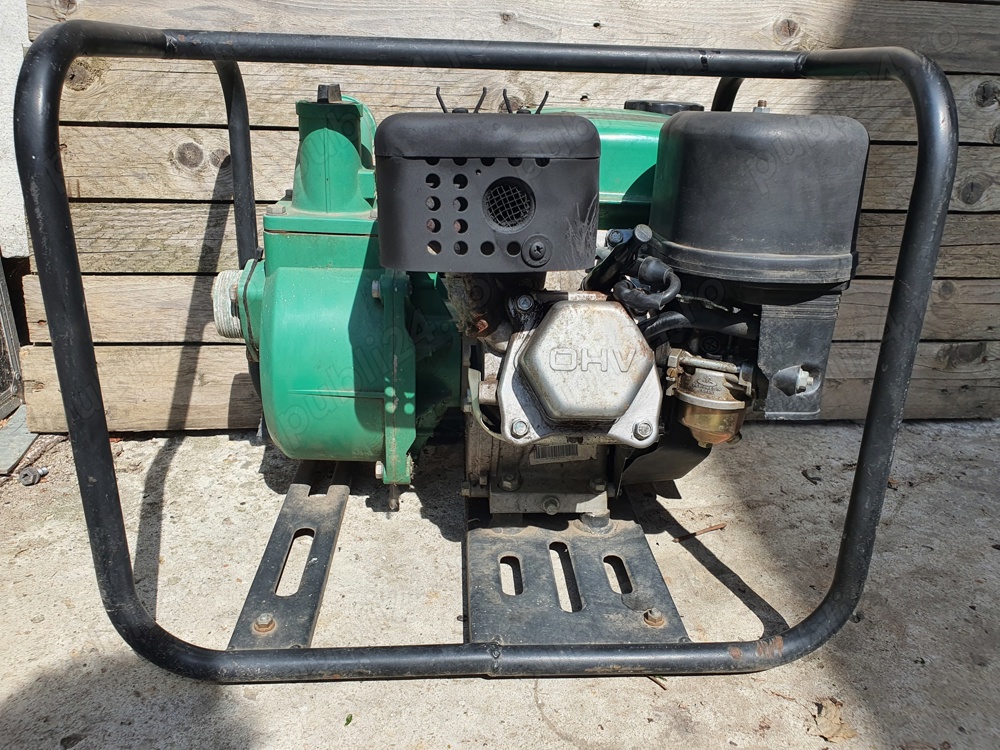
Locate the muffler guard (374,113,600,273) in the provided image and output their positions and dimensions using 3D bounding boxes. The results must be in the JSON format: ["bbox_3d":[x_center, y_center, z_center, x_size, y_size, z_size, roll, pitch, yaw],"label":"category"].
[{"bbox_3d":[-0.009,-0.127,0.513,0.142,0.099,0.086,0,21,-4],"label":"muffler guard"}]

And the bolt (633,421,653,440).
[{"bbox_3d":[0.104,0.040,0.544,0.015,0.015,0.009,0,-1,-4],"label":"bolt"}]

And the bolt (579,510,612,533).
[{"bbox_3d":[0.081,0.123,0.629,0.025,0.018,0.025,0,21,-4],"label":"bolt"}]

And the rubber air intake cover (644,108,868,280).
[{"bbox_3d":[0.173,-0.129,0.533,0.125,0.103,0.109,0,21,-4],"label":"rubber air intake cover"}]

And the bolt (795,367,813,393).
[{"bbox_3d":[0.220,0.003,0.544,0.013,0.015,0.015,0,21,-4],"label":"bolt"}]

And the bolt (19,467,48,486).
[{"bbox_3d":[-0.469,0.104,0.756,0.032,0.018,0.018,-16,27,-38],"label":"bolt"}]

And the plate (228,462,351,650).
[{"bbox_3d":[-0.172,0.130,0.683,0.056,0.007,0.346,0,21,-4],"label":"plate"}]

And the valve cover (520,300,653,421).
[{"bbox_3d":[0.061,-0.010,0.527,0.090,0.082,0.037,0,-1,-4],"label":"valve cover"}]

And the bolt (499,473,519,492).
[{"bbox_3d":[0.008,0.091,0.639,0.018,0.013,0.018,0,21,-4],"label":"bolt"}]

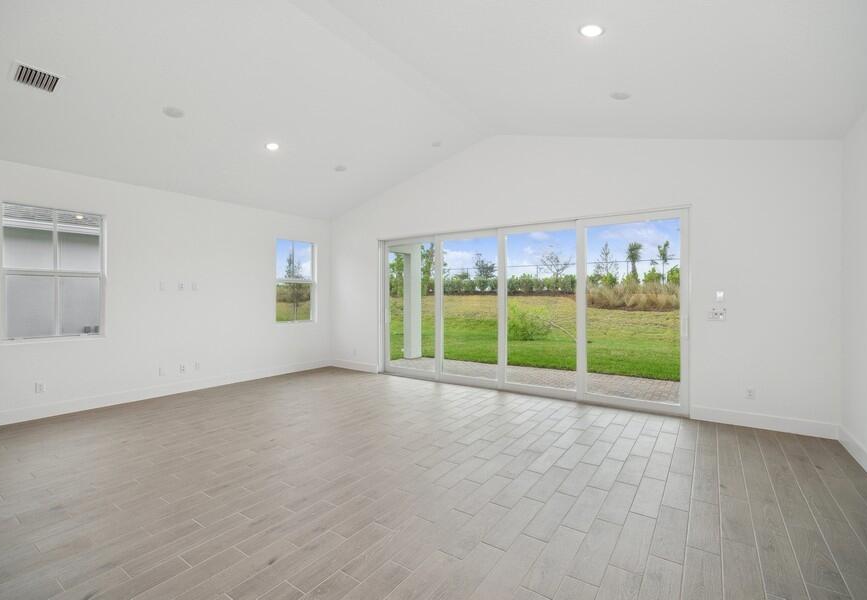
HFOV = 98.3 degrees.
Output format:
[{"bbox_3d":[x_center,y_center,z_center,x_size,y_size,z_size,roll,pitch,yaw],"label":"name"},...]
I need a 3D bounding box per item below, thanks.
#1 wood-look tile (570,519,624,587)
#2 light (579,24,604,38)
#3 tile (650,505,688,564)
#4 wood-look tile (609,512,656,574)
[{"bbox_3d":[0.931,1.410,2.119,0.155,0.010,0.605,0,1,36],"label":"wood-look tile"},{"bbox_3d":[1.163,-1.978,2.758,0.180,0.030,0.180,17,10,35],"label":"light"},{"bbox_3d":[1.443,1.408,2.269,0.155,0.010,0.605,0,1,36],"label":"tile"},{"bbox_3d":[1.182,1.409,2.194,0.155,0.010,0.605,0,1,36],"label":"wood-look tile"}]

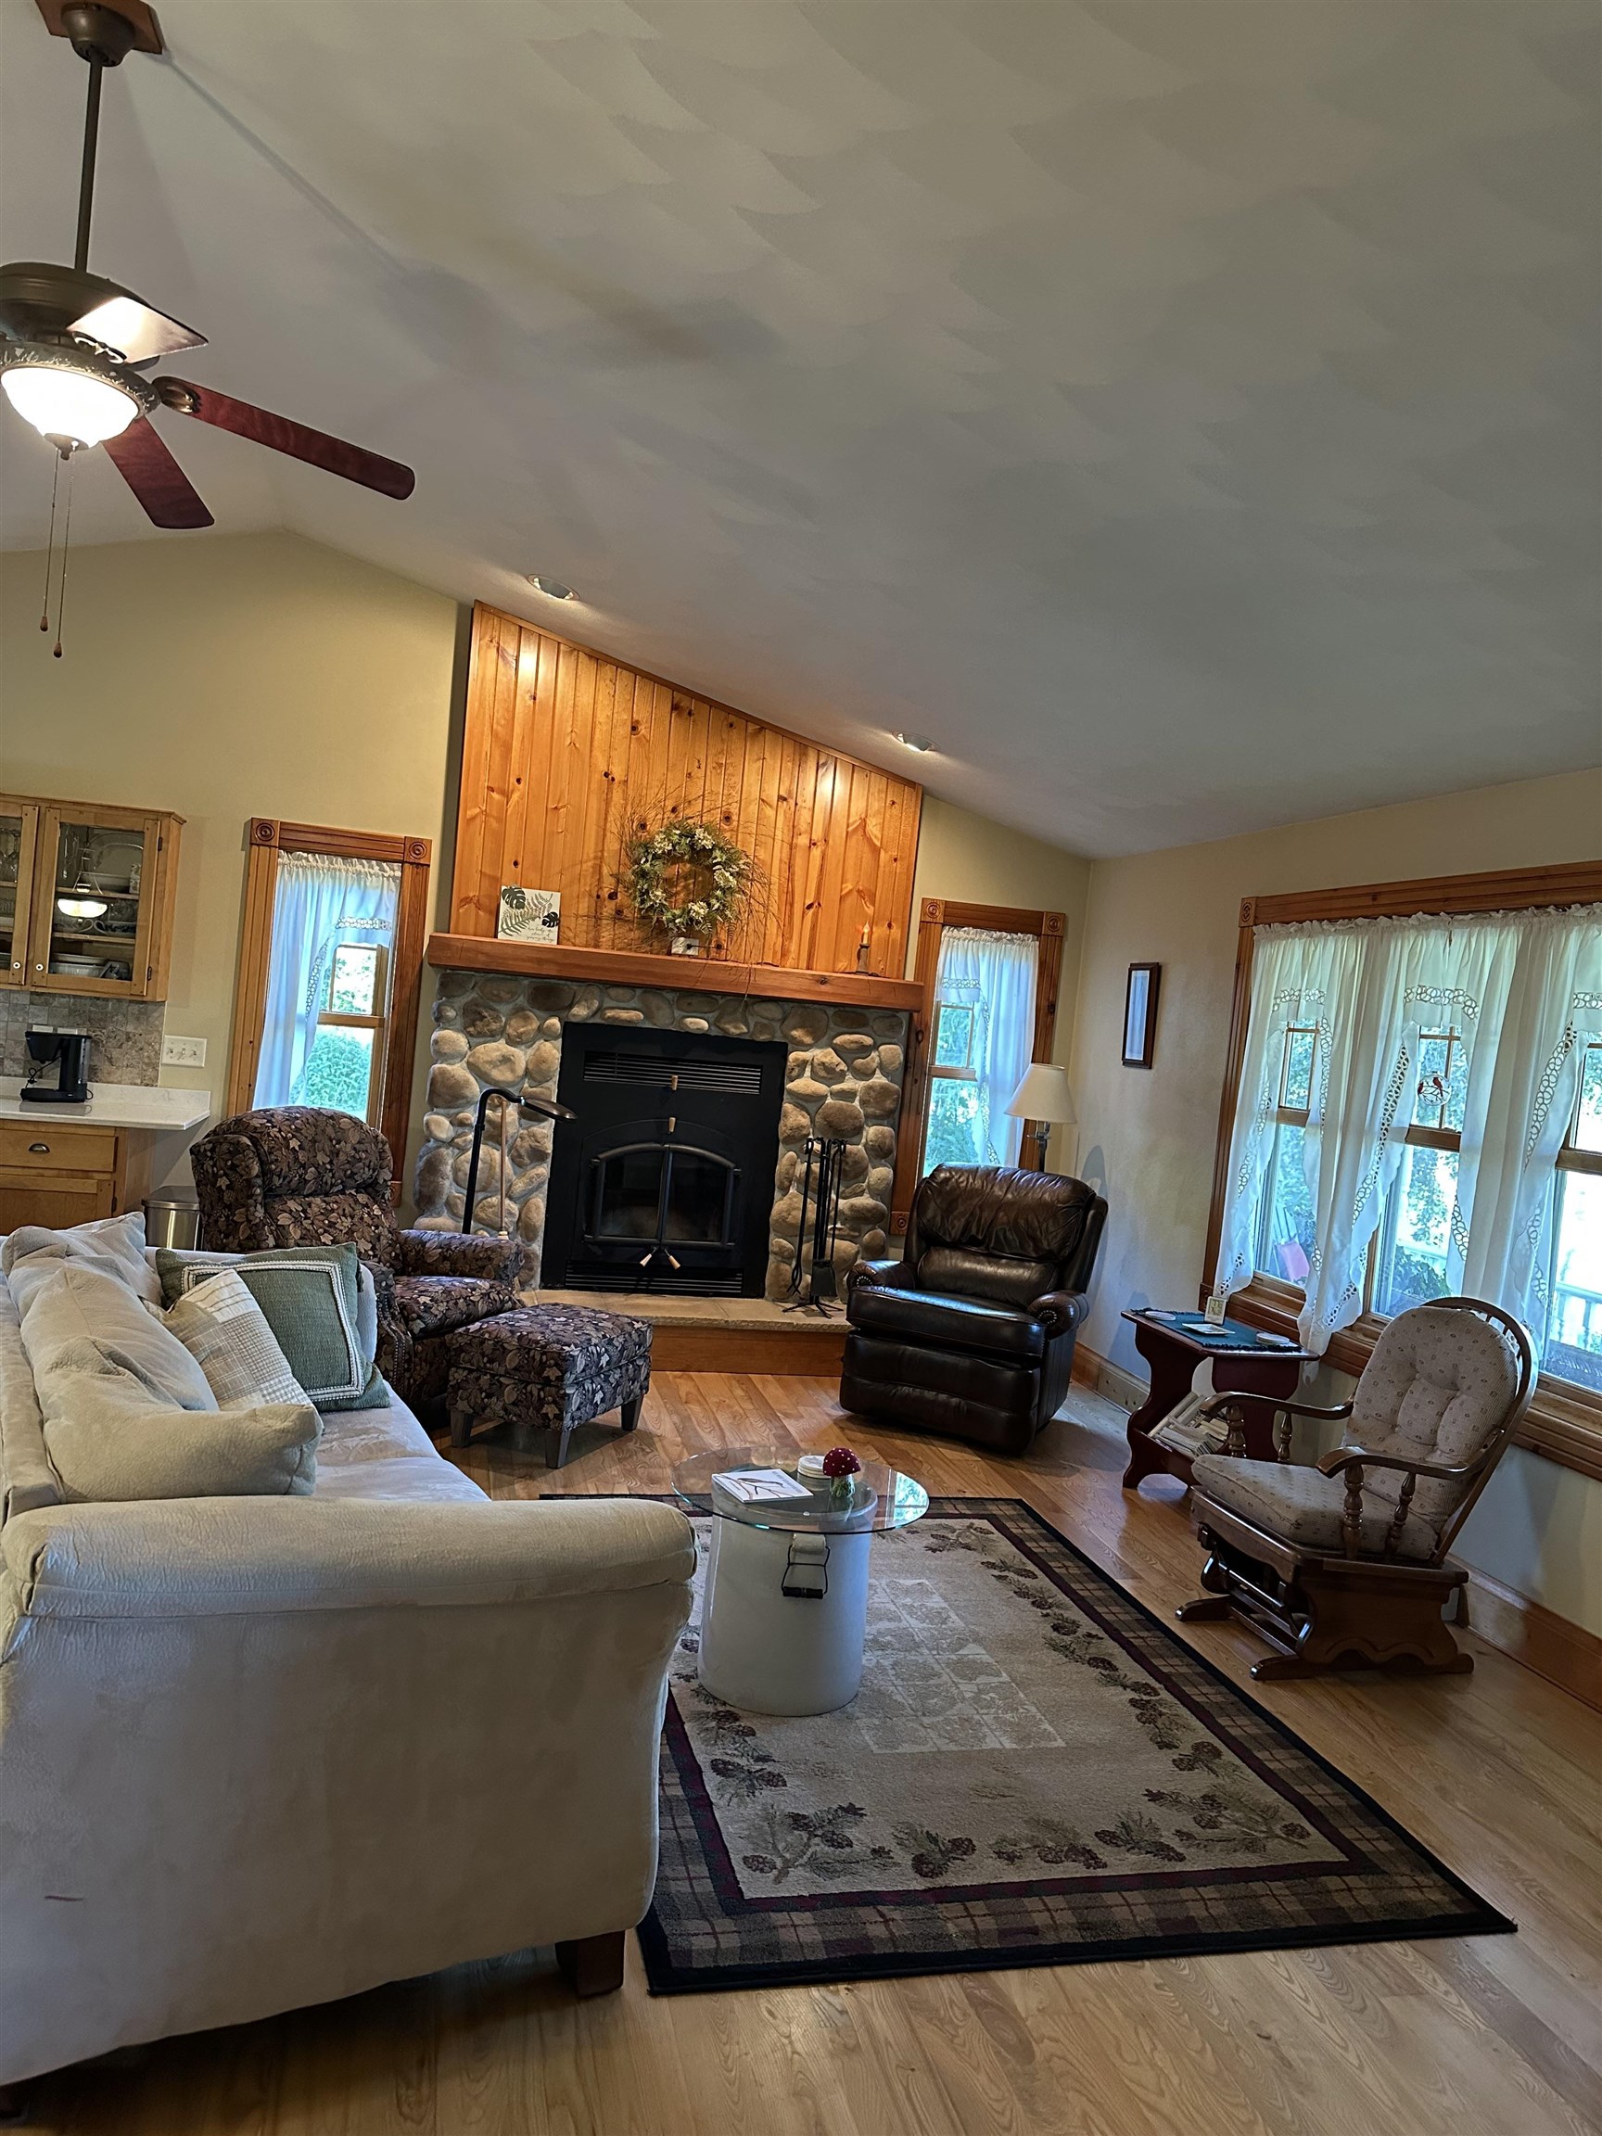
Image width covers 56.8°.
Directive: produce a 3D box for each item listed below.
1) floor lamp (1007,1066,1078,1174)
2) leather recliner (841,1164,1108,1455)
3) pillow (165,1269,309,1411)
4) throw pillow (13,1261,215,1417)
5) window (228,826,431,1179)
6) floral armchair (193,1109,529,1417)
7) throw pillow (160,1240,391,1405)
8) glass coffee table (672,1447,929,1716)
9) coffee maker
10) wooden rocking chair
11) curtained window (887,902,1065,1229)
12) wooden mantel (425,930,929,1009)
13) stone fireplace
[{"bbox_3d":[1.050,0.694,6.661,0.340,1.430,0.340,5,2,-14],"label":"floor lamp"},{"bbox_3d":[0.760,0.911,5.936,0.860,1.000,0.890,7,3,31],"label":"leather recliner"},{"bbox_3d":[-1.241,0.675,3.269,0.140,0.430,0.430,-29,-1,7],"label":"pillow"},{"bbox_3d":[-1.360,0.648,2.959,0.190,0.450,0.520,-37,21,-22],"label":"throw pillow"},{"bbox_3d":[-2.005,-0.219,6.277,0.727,1.589,0.120,5,2,-14],"label":"window"},{"bbox_3d":[-1.590,0.698,5.321,0.890,1.040,0.810,6,2,24],"label":"floral armchair"},{"bbox_3d":[-1.322,0.653,3.710,0.470,0.450,0.160,-1,-34,-32],"label":"throw pillow"},{"bbox_3d":[-0.021,1.201,3.431,0.610,0.445,0.610,5,2,-14],"label":"glass coffee table"},{"bbox_3d":[-2.957,0.000,5.888,0.245,0.285,0.180,4,2,-22],"label":"coffee maker"},{"bbox_3d":[1.444,1.057,3.924,0.690,0.960,0.640,5,2,-16],"label":"wooden rocking chair"},{"bbox_3d":[0.840,0.013,6.919,0.730,1.540,0.090,5,2,-14],"label":"curtained window"},{"bbox_3d":[-0.519,-0.410,6.552,2.185,0.130,0.180,5,2,-14],"label":"wooden mantel"},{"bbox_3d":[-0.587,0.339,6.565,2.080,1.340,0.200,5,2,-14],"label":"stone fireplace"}]

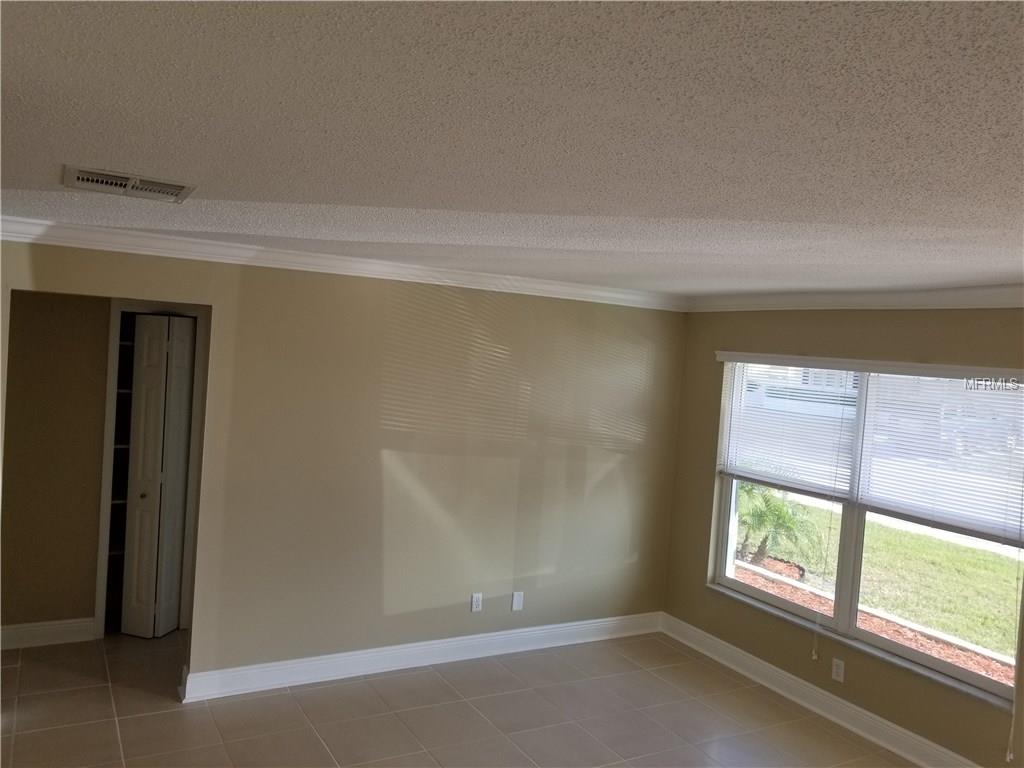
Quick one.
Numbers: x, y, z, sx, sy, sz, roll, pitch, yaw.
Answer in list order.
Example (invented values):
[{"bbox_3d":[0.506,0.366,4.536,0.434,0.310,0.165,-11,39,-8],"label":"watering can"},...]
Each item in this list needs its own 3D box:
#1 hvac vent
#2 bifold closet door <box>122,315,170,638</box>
[{"bbox_3d":[-1.227,-0.634,2.471,0.355,0.022,0.325,3,2,-29],"label":"hvac vent"},{"bbox_3d":[-2.302,0.588,4.855,0.230,2.015,0.035,4,2,11],"label":"bifold closet door"}]

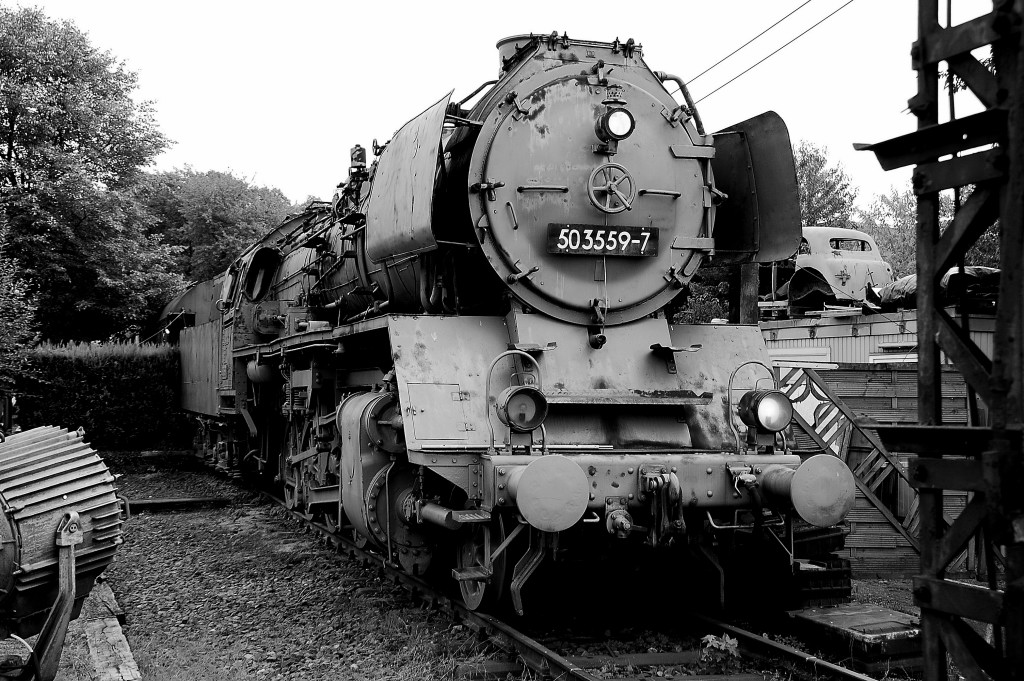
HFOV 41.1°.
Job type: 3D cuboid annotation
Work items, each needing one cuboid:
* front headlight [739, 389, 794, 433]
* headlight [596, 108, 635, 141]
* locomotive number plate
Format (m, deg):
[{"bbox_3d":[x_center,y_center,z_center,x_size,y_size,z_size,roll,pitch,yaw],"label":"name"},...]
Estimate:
[{"bbox_3d":[1.701,0.467,9.137,0.275,0.280,0.270,1,-2,-16],"label":"front headlight"},{"bbox_3d":[0.723,-1.506,9.585,0.230,0.235,0.225,1,-2,-16],"label":"headlight"},{"bbox_3d":[0.656,-0.715,9.758,0.840,0.210,0.030,1,-2,-16],"label":"locomotive number plate"}]

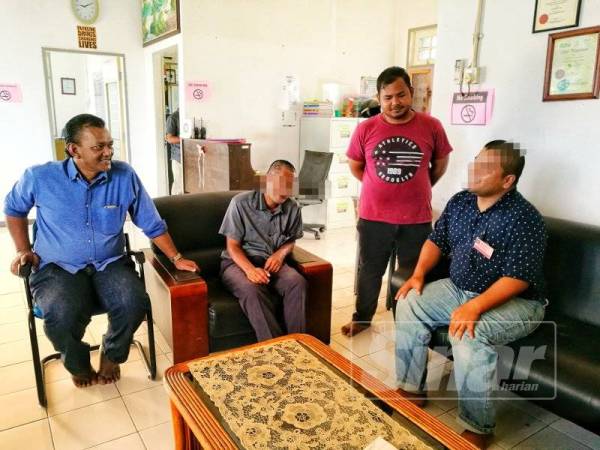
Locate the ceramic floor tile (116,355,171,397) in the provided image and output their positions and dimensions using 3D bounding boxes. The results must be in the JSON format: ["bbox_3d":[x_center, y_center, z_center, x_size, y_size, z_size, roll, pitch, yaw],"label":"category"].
[{"bbox_3d":[-0.800,0.770,2.412,0.303,0.010,0.303,-7,15,-33],"label":"ceramic floor tile"}]

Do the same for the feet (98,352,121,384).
[{"bbox_3d":[-0.997,0.708,2.407,0.100,0.110,0.240,-5,14,-26],"label":"feet"}]

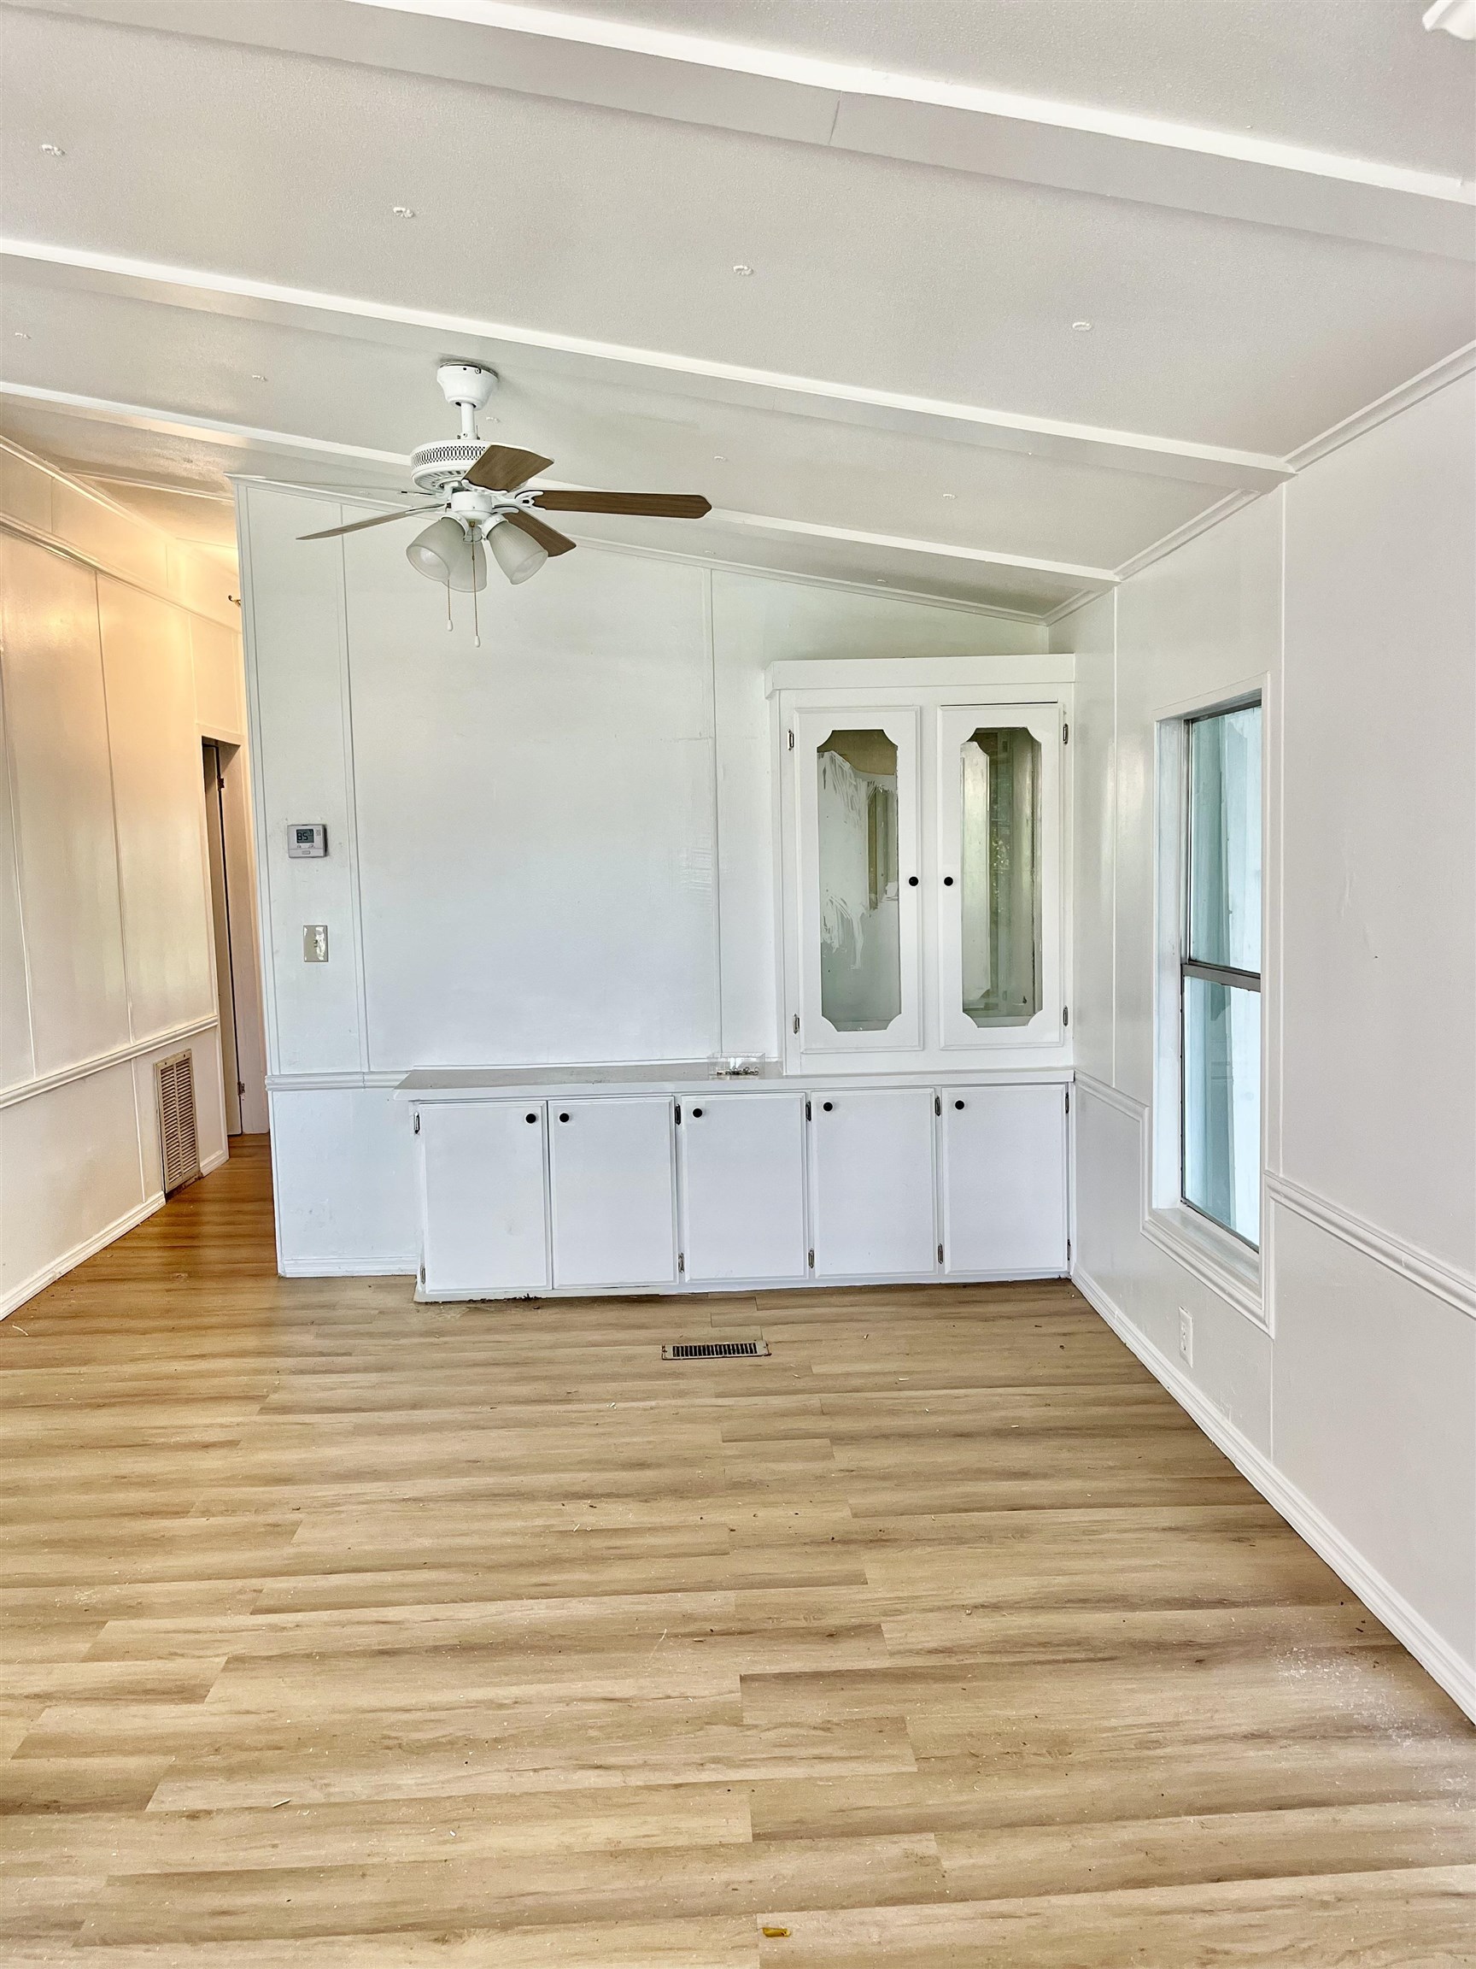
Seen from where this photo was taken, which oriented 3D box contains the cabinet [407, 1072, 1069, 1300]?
[{"bbox_3d":[0.015,0.642,5.020,2.202,0.710,0.378,-2,5,-2],"label":"cabinet"}]

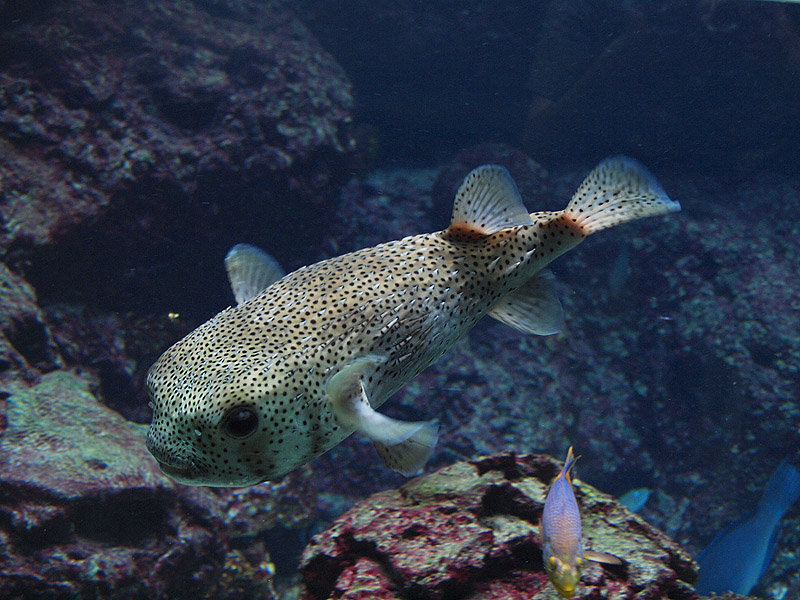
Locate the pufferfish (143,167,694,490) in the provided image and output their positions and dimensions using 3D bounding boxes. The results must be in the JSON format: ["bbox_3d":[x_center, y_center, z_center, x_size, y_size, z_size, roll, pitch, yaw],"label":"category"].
[{"bbox_3d":[0.005,0.010,1.118,0.480,0.160,0.190,-29,21,-28],"label":"pufferfish"}]

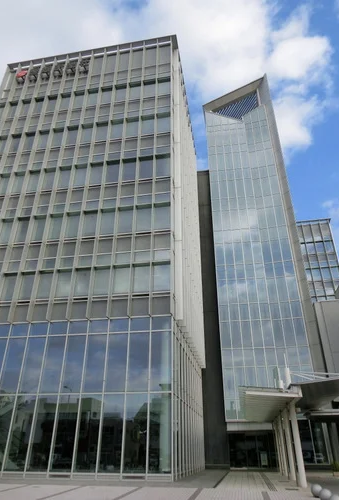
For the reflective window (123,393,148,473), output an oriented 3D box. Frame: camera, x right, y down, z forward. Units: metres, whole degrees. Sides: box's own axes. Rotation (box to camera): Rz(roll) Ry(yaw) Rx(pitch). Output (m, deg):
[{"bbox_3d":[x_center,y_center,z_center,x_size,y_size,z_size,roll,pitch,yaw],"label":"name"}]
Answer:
[{"bbox_3d":[-1.619,8.901,17.675,1.125,3.456,0.100,-4,-29,8],"label":"reflective window"}]

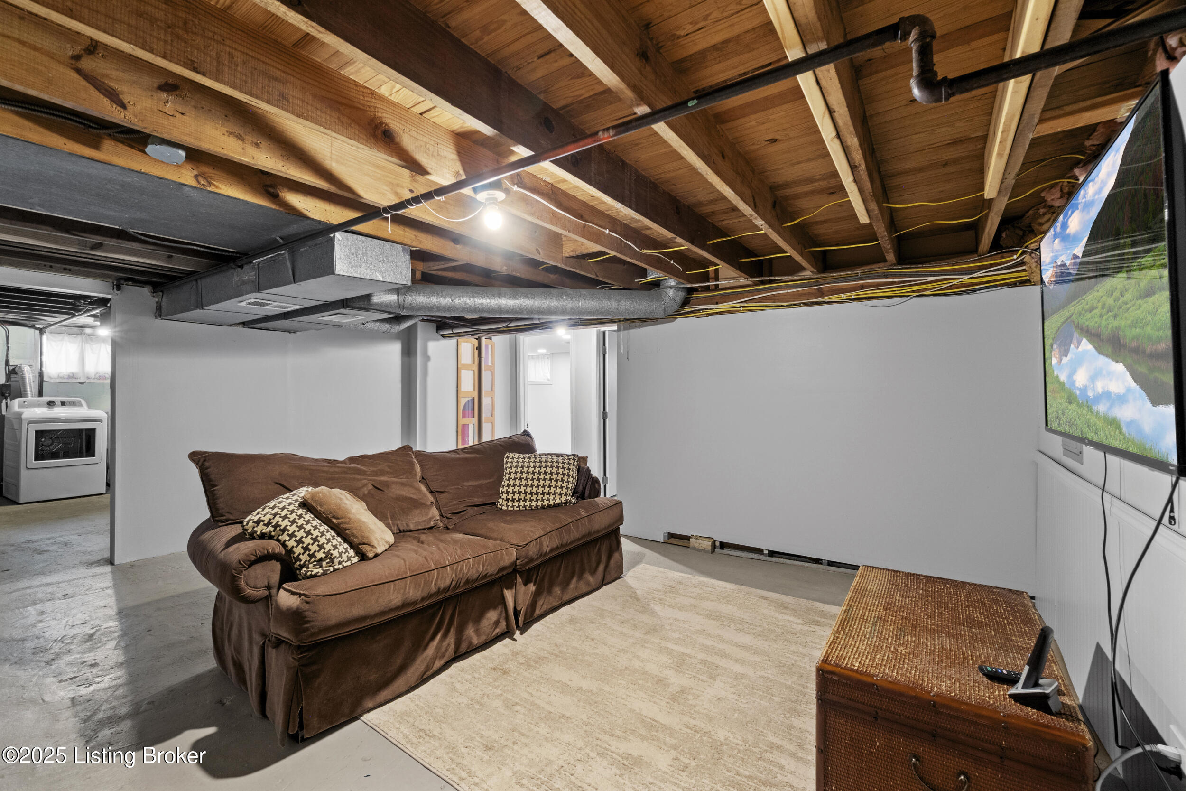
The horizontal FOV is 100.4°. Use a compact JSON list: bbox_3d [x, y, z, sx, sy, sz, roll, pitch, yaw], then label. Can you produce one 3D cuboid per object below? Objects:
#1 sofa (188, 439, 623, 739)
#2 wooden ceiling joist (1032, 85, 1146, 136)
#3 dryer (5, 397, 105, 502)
[{"bbox_3d":[-0.739,0.677,2.565,0.970,0.860,2.000,0,0,38],"label":"sofa"},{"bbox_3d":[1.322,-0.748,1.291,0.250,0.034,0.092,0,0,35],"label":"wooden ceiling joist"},{"bbox_3d":[-6.403,0.618,5.894,0.740,1.130,0.686,0,0,31],"label":"dryer"}]

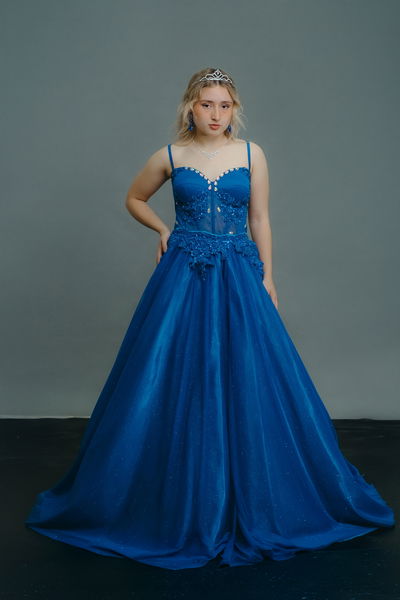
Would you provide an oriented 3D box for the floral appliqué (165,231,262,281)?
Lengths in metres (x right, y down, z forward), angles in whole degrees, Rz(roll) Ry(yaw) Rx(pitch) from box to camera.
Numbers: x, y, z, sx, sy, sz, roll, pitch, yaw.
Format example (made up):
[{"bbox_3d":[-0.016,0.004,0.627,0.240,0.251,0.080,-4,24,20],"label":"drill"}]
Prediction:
[{"bbox_3d":[0.054,-0.154,3.060,0.340,0.175,0.230,0,1,-4],"label":"floral appliqué"}]

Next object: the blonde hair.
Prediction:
[{"bbox_3d":[0.030,-0.678,3.080,0.245,0.265,0.235,0,1,-10],"label":"blonde hair"}]

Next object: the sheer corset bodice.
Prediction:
[{"bbox_3d":[0.033,-0.384,3.070,0.285,0.325,0.235,0,1,-4],"label":"sheer corset bodice"}]

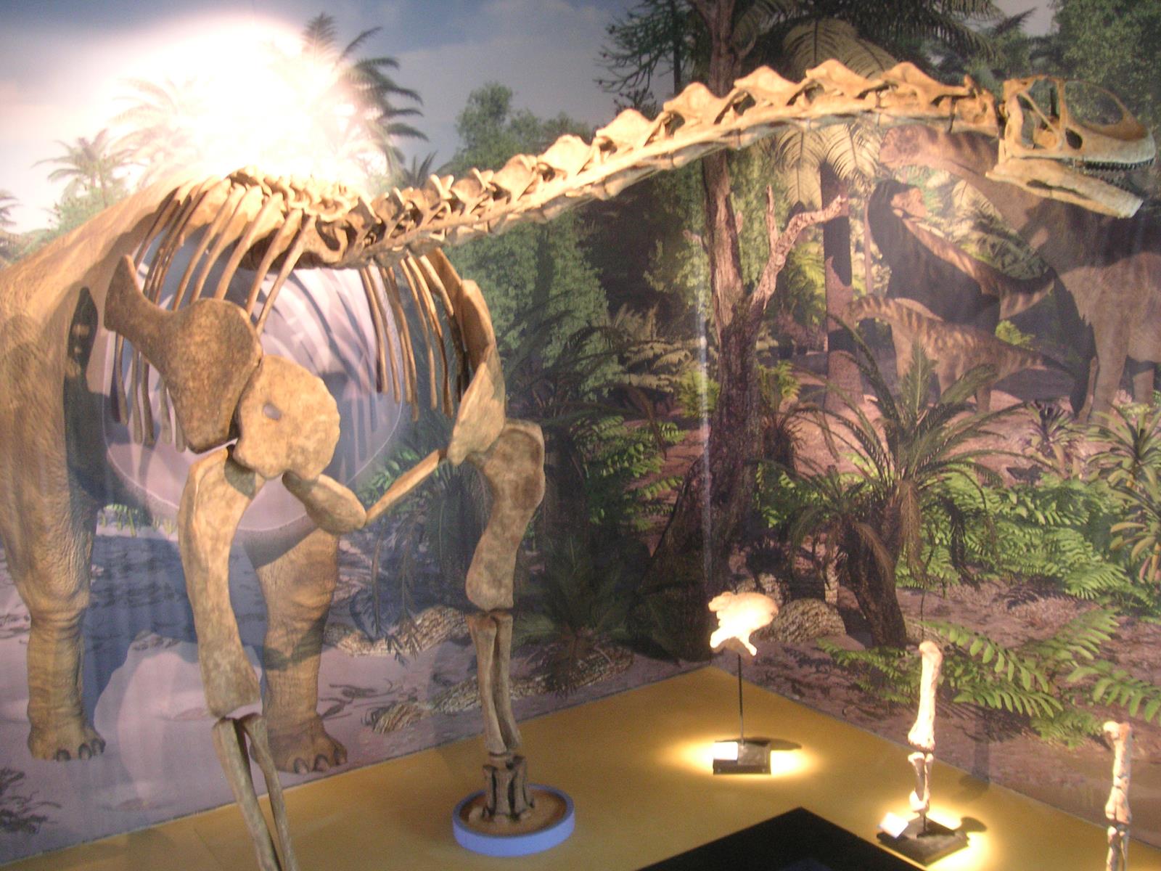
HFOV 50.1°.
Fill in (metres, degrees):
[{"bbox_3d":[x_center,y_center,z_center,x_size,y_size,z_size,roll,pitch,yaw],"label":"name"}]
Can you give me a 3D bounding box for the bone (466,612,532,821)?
[{"bbox_3d":[-0.211,0.695,3.125,0.160,0.530,0.140,-9,11,-38],"label":"bone"}]

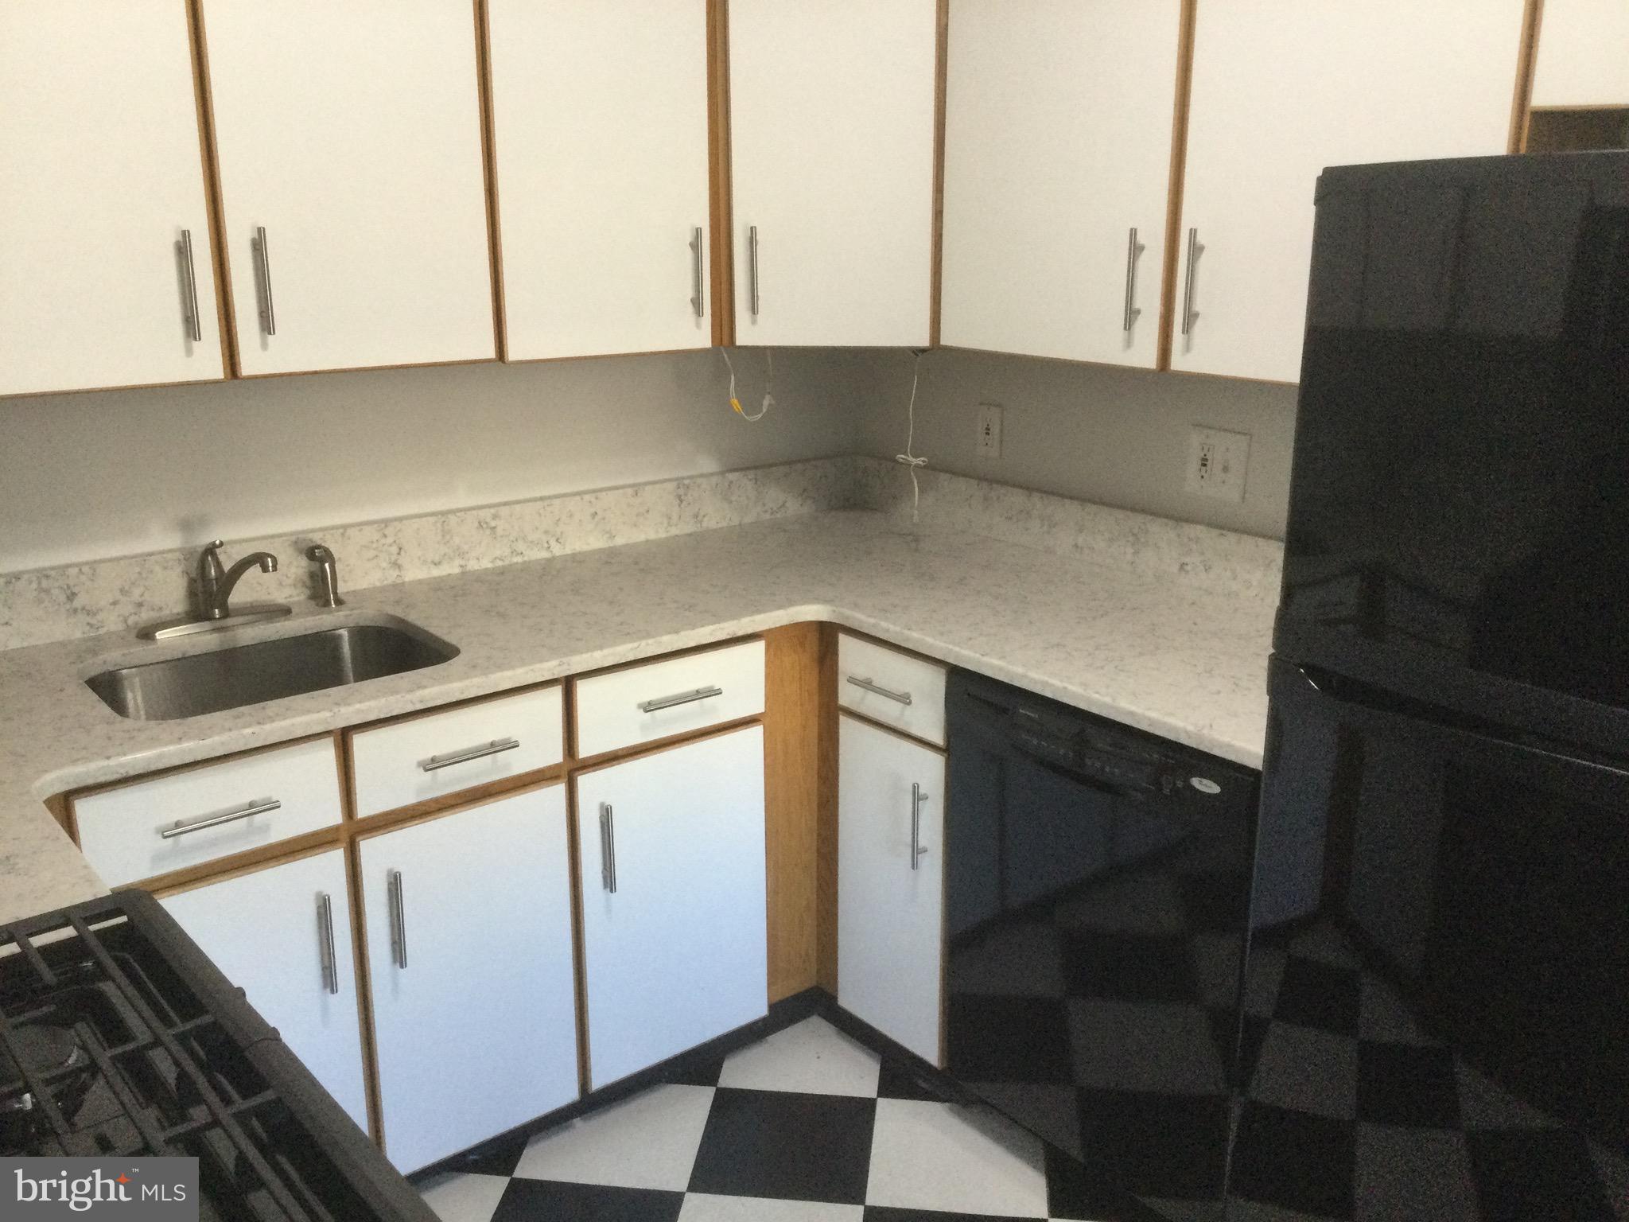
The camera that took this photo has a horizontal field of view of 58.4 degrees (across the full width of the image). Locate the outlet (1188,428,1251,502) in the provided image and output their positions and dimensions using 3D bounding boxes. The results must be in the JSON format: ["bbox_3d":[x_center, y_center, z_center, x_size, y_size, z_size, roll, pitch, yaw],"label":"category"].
[{"bbox_3d":[0.741,-0.270,2.694,0.011,0.126,0.124,-13,20,-39],"label":"outlet"}]

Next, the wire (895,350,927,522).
[{"bbox_3d":[0.197,-0.342,2.867,0.063,0.342,0.030,1,15,4],"label":"wire"}]

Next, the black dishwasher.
[{"bbox_3d":[0.632,0.522,2.521,0.610,0.865,0.600,-13,20,-39],"label":"black dishwasher"}]

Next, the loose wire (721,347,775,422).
[{"bbox_3d":[-0.130,-0.458,2.930,0.115,0.155,0.050,-13,20,-39],"label":"loose wire"}]

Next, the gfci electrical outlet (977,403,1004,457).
[{"bbox_3d":[0.371,-0.383,3.113,0.011,0.113,0.072,-13,20,-39],"label":"gfci electrical outlet"}]

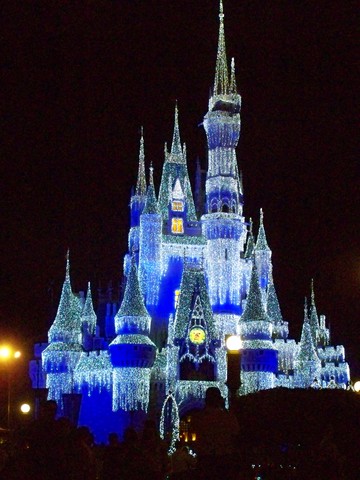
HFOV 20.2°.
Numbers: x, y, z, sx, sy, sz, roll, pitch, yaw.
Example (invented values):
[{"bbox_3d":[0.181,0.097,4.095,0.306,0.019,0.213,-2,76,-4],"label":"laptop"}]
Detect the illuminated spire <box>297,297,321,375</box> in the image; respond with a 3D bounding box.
[{"bbox_3d":[11.991,8.927,94.457,2.240,7.220,2.240,1,-13,-6],"label":"illuminated spire"}]

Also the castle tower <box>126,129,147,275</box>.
[{"bbox_3d":[-4.749,-4.449,112.000,2.185,16.383,2.185,1,-11,-8],"label":"castle tower"}]

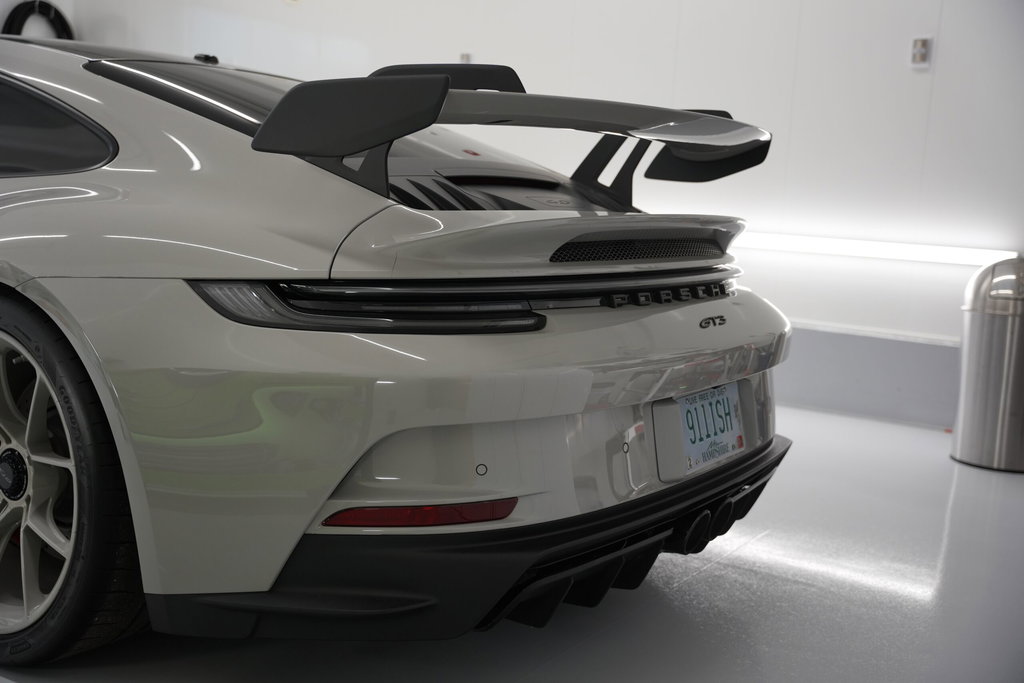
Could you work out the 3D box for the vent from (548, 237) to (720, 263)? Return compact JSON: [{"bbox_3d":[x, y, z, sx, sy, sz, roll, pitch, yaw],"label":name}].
[{"bbox_3d":[0.282,-0.196,2.239,0.055,0.047,0.800,8,10,32],"label":"vent"}]

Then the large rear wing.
[{"bbox_3d":[0.098,-0.407,2.335,0.470,0.255,1.470,8,10,32],"label":"large rear wing"}]

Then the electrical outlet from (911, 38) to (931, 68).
[{"bbox_3d":[1.660,-1.175,4.397,0.073,0.116,0.025,7,10,27],"label":"electrical outlet"}]

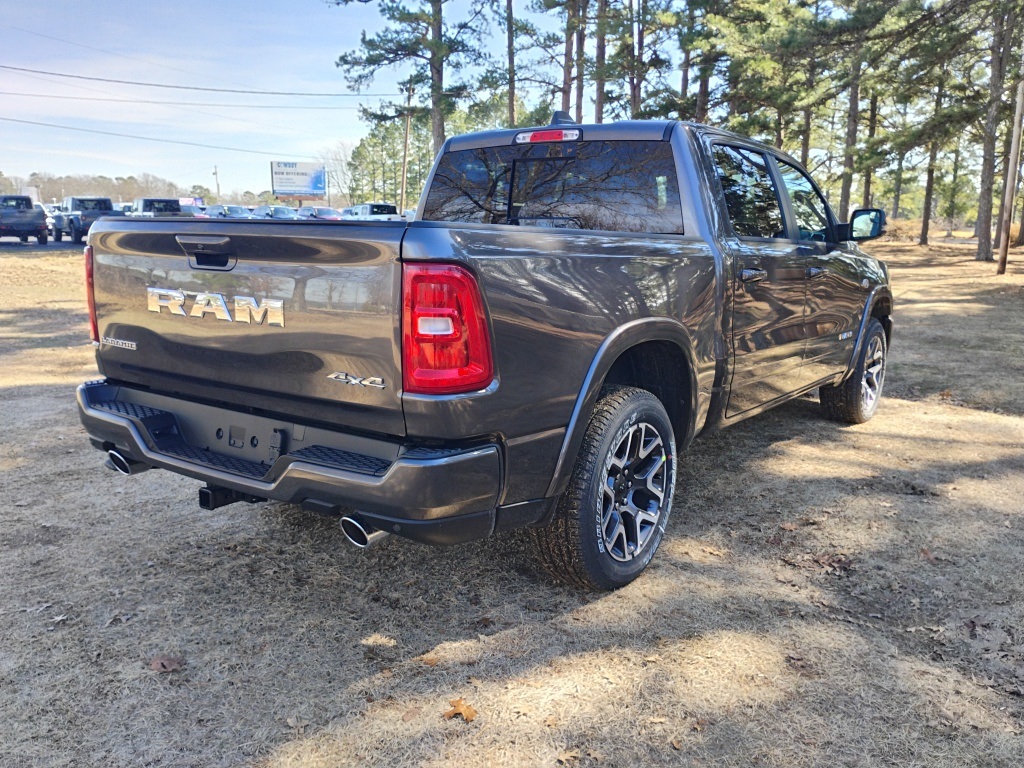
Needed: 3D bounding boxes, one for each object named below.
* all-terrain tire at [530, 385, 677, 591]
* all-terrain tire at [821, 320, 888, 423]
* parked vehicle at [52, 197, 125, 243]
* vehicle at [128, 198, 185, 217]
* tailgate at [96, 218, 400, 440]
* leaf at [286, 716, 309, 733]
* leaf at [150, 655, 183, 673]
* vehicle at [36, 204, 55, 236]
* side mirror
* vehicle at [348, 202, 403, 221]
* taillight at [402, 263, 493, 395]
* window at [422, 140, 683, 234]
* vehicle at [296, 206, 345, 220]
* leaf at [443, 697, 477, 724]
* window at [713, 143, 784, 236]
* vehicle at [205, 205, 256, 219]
[{"bbox_3d":[0.389,0.401,3.288,0.280,0.800,0.800,8,13,36],"label":"all-terrain tire"},{"bbox_3d":[2.574,-0.102,6.197,0.280,0.800,0.800,8,13,36],"label":"all-terrain tire"},{"bbox_3d":[-17.790,-6.860,34.800,1.880,1.860,5.500,-8,14,-38],"label":"parked vehicle"},{"bbox_3d":[-15.310,-7.007,35.850,1.880,1.860,5.500,-8,14,-36],"label":"vehicle"},{"bbox_3d":[-0.952,-0.240,2.760,1.630,0.610,0.110,8,12,35],"label":"tailgate"},{"bbox_3d":[-0.602,0.956,2.325,0.065,0.015,0.080,1,11,0],"label":"leaf"},{"bbox_3d":[-1.114,0.893,2.670,0.117,0.022,0.090,0,10,0],"label":"leaf"},{"bbox_3d":[-24.618,-8.326,42.000,1.870,1.630,4.600,-10,15,-42],"label":"vehicle"},{"bbox_3d":[2.119,-0.949,4.950,0.210,0.185,0.140,8,13,36],"label":"side mirror"},{"bbox_3d":[-7.080,-8.337,43.000,1.880,1.860,5.500,-8,14,-38],"label":"vehicle"},{"bbox_3d":[-0.179,-0.155,2.312,0.165,0.365,0.210,8,13,36],"label":"taillight"},{"bbox_3d":[0.143,-0.973,4.143,1.560,0.450,0.060,8,2,35],"label":"window"},{"bbox_3d":[-11.681,-9.930,50.000,1.850,1.550,4.600,-9,14,-40],"label":"vehicle"},{"bbox_3d":[-0.153,0.942,2.417,0.100,0.030,0.095,0,10,0],"label":"leaf"},{"bbox_3d":[1.206,-0.961,4.169,0.040,0.470,0.770,-17,-2,37],"label":"window"},{"bbox_3d":[-14.862,-8.598,43.500,1.880,1.660,4.600,-7,13,-34],"label":"vehicle"}]

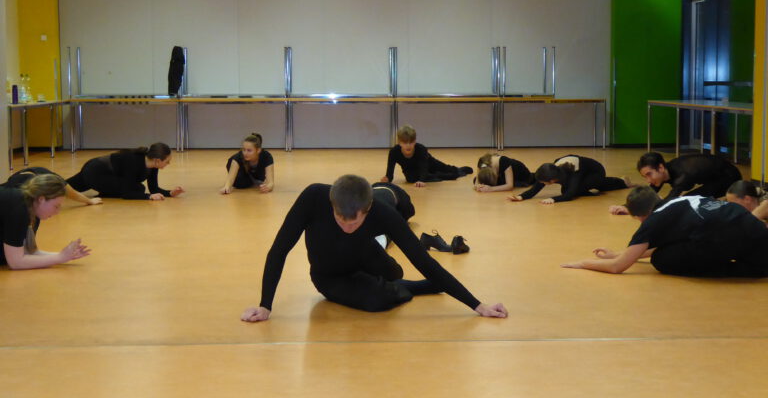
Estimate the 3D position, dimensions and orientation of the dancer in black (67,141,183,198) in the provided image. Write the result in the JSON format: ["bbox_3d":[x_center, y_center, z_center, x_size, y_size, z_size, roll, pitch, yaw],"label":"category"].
[{"bbox_3d":[-2.350,-0.259,11.424,1.280,0.460,0.700,2,5,17],"label":"dancer in black"}]

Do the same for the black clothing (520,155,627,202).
[{"bbox_3d":[1.710,-0.207,11.509,0.580,0.340,1.300,4,7,37],"label":"black clothing"}]

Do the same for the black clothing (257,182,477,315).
[{"bbox_3d":[-0.050,0.196,5.993,0.940,0.540,0.800,0,5,0],"label":"black clothing"}]

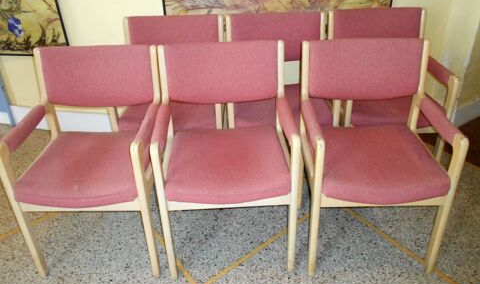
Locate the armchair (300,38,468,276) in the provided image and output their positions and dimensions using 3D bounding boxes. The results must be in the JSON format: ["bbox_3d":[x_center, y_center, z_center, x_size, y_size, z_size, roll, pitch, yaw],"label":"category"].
[{"bbox_3d":[0.549,0.066,1.775,0.543,0.868,0.521,-1,31,1],"label":"armchair"}]

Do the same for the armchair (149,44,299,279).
[{"bbox_3d":[-0.054,0.074,1.794,0.543,0.868,0.521,-3,31,-2],"label":"armchair"}]

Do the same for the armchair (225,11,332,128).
[{"bbox_3d":[0.209,-0.181,2.212,0.543,0.868,0.521,-2,31,0],"label":"armchair"}]

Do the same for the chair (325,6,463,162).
[{"bbox_3d":[0.760,-0.211,2.232,0.543,0.868,0.521,-3,31,-2],"label":"chair"}]

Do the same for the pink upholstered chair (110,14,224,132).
[{"bbox_3d":[-0.345,-0.171,2.225,0.543,0.868,0.521,-1,31,1],"label":"pink upholstered chair"}]

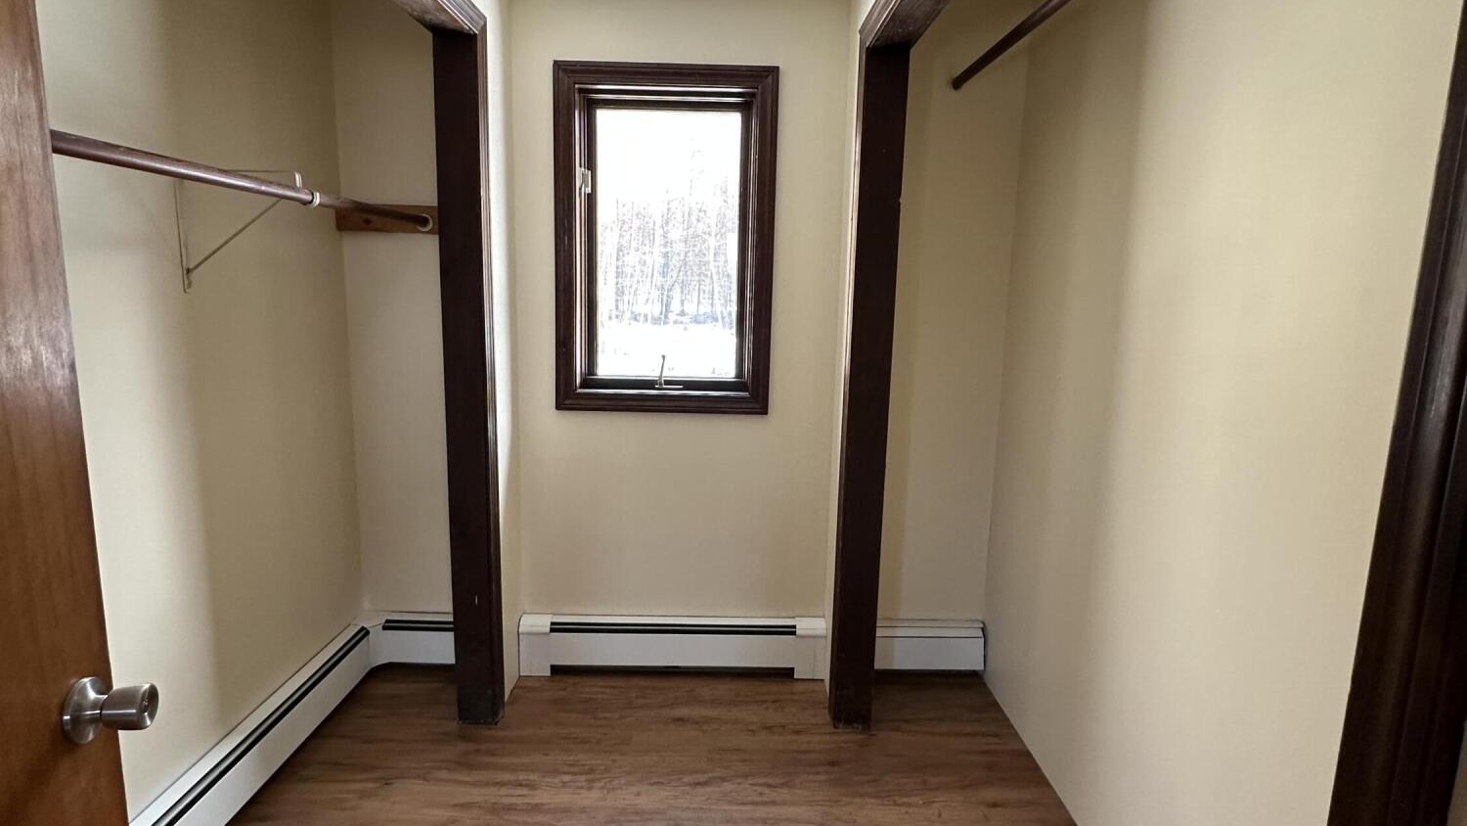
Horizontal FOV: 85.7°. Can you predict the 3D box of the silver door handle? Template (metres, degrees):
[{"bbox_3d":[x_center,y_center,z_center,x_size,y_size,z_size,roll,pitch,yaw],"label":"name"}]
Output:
[{"bbox_3d":[-0.672,0.321,0.863,0.063,0.067,0.067,-1,10,-11],"label":"silver door handle"}]

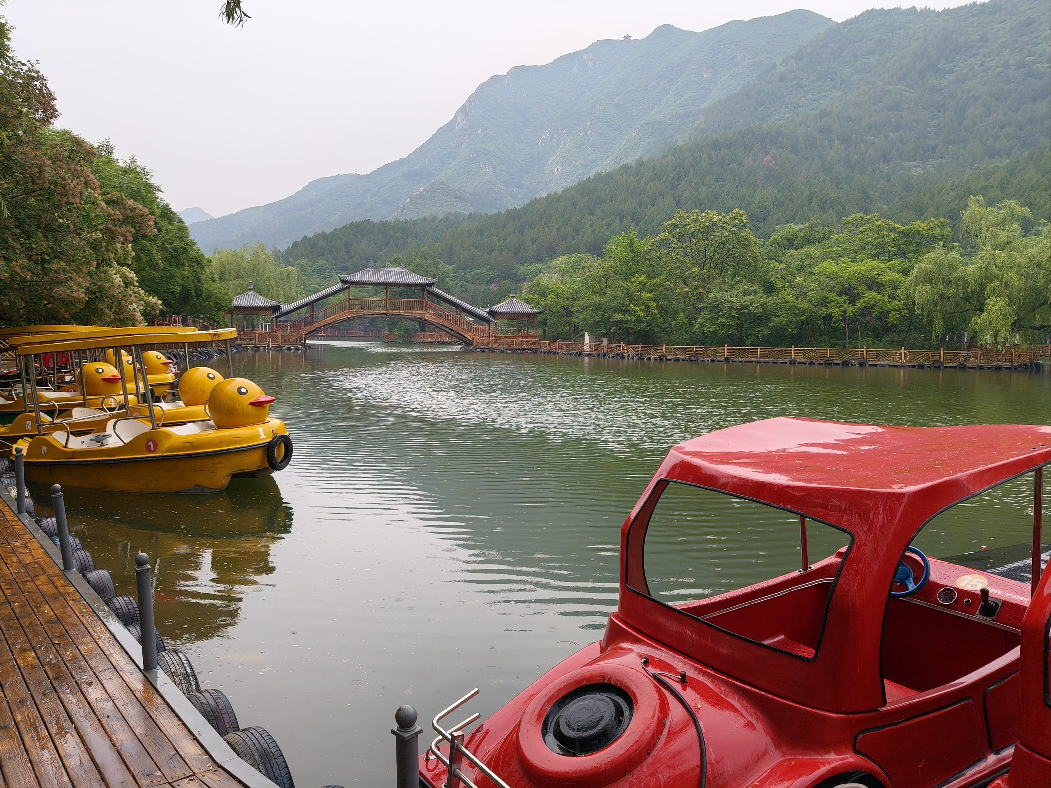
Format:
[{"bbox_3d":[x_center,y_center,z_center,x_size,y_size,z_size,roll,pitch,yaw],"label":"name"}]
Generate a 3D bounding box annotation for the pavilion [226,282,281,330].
[{"bbox_3d":[-23.049,-7.137,67.226,4.400,4.500,4.400,0,5,-12],"label":"pavilion"}]

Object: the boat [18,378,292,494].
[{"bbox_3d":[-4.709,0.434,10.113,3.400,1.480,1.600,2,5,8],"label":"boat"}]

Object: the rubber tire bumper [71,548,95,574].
[{"bbox_3d":[-3.497,1.520,6.139,0.195,0.610,0.610,-3,6,-40],"label":"rubber tire bumper"}]

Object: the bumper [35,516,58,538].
[{"bbox_3d":[-4.280,1.414,7.061,0.195,0.610,0.610,-3,6,-40],"label":"bumper"}]

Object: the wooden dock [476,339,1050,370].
[{"bbox_3d":[13.809,-3.078,57.949,40.000,1.250,5.000,3,5,28],"label":"wooden dock"}]

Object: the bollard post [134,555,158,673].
[{"bbox_3d":[-1.900,1.090,3.959,0.078,0.603,0.078,-6,8,-40],"label":"bollard post"}]

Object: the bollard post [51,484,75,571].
[{"bbox_3d":[-3.240,0.935,5.530,0.078,0.617,0.078,-11,10,-39],"label":"bollard post"}]

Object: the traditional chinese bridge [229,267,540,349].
[{"bbox_3d":[-11.847,-7.229,69.218,25.800,6.900,4.600,0,5,-12],"label":"traditional chinese bridge"}]

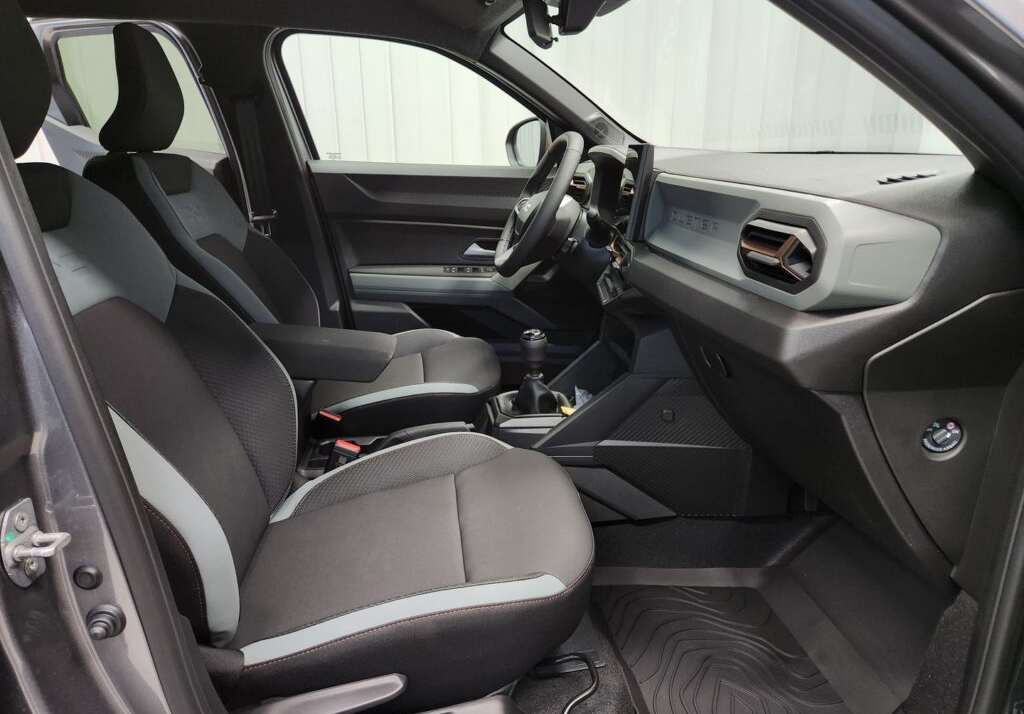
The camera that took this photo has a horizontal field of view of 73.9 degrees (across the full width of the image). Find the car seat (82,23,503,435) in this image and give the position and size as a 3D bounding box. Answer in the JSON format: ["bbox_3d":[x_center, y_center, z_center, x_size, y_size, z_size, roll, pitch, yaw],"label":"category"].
[{"bbox_3d":[-0.456,-0.242,1.553,0.870,0.940,0.510,-3,19,-8],"label":"car seat"}]

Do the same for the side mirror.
[{"bbox_3d":[0.067,-0.656,2.104,0.110,0.165,0.200,-7,20,-19],"label":"side mirror"}]

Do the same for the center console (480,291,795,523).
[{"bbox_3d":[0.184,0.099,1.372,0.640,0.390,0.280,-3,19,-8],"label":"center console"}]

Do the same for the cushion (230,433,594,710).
[{"bbox_3d":[-0.134,0.281,0.998,0.510,0.180,0.490,-3,19,-8],"label":"cushion"}]

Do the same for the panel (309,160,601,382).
[{"bbox_3d":[-0.127,-0.269,1.974,0.900,0.570,0.140,-3,19,-8],"label":"panel"}]

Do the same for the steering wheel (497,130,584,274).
[{"bbox_3d":[0.063,-0.356,1.596,0.100,0.370,0.370,24,13,-16],"label":"steering wheel"}]

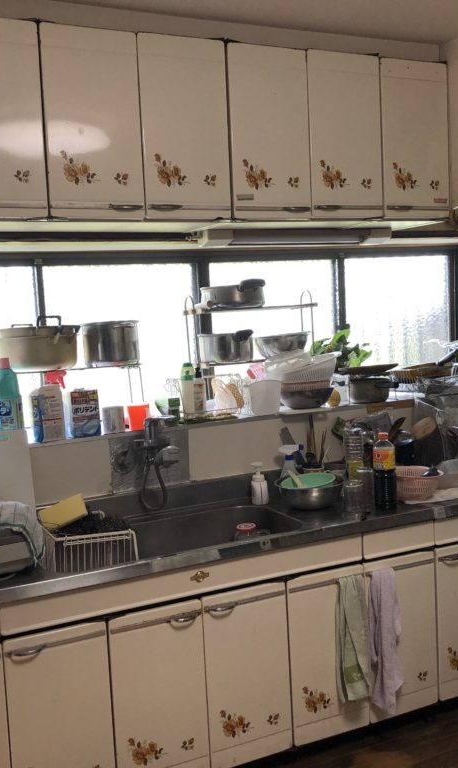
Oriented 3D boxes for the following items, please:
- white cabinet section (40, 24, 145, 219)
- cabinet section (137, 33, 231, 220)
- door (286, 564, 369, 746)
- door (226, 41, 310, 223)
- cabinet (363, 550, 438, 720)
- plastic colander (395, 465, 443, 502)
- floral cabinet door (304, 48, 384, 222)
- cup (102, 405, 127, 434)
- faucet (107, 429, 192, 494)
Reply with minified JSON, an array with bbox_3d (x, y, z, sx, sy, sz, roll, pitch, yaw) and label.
[{"bbox_3d":[-0.411,-0.780,2.493,0.297,0.561,0.030,-5,6,-25],"label":"white cabinet section"},{"bbox_3d":[-0.138,-0.806,2.614,0.298,0.554,0.025,-5,6,-25],"label":"cabinet section"},{"bbox_3d":[0.332,0.898,2.758,0.298,0.557,0.022,-5,6,-25],"label":"door"},{"bbox_3d":[0.132,-0.831,2.743,0.298,0.554,0.025,-5,6,-25],"label":"door"},{"bbox_3d":[0.603,0.873,2.886,0.298,0.558,0.025,-5,6,-25],"label":"cabinet"},{"bbox_3d":[0.676,0.367,3.038,0.213,0.092,0.213,-3,6,0],"label":"plastic colander"},{"bbox_3d":[0.402,-0.853,2.870,0.298,0.559,0.022,-5,6,-25],"label":"floral cabinet door"},{"bbox_3d":[-0.413,0.126,2.969,0.079,0.094,0.079,-3,5,0],"label":"cup"},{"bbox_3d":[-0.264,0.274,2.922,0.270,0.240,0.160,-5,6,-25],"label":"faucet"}]

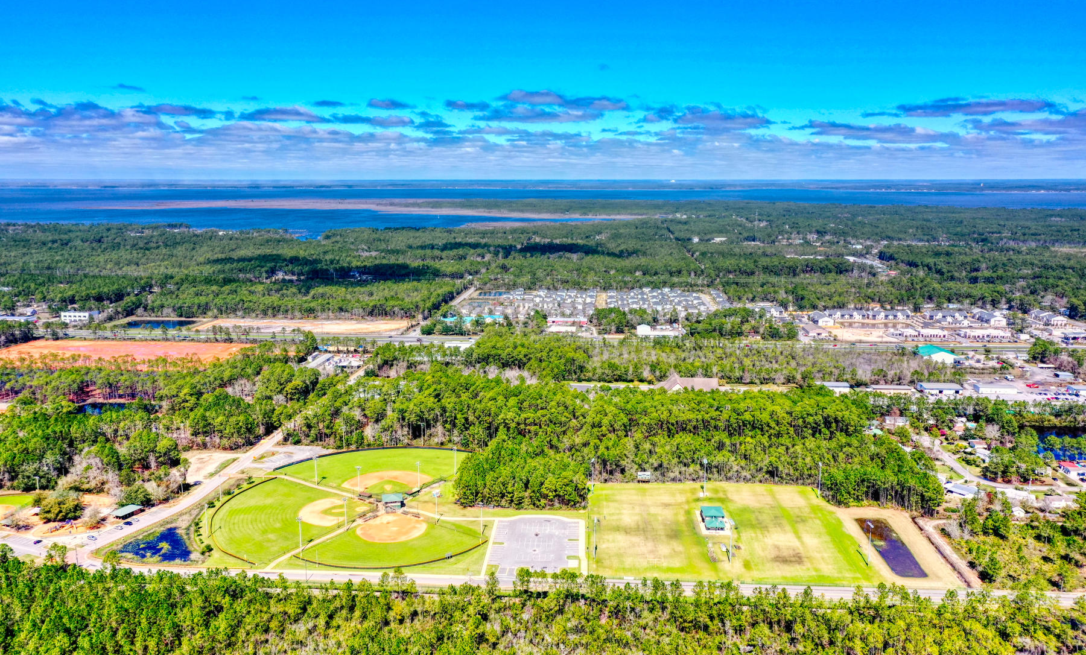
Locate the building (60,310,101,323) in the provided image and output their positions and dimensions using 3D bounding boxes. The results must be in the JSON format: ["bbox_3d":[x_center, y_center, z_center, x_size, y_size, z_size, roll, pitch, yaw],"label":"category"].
[{"bbox_3d":[-570.000,-13.420,1041.710,35.600,11.570,20.770,1,10,5],"label":"building"}]

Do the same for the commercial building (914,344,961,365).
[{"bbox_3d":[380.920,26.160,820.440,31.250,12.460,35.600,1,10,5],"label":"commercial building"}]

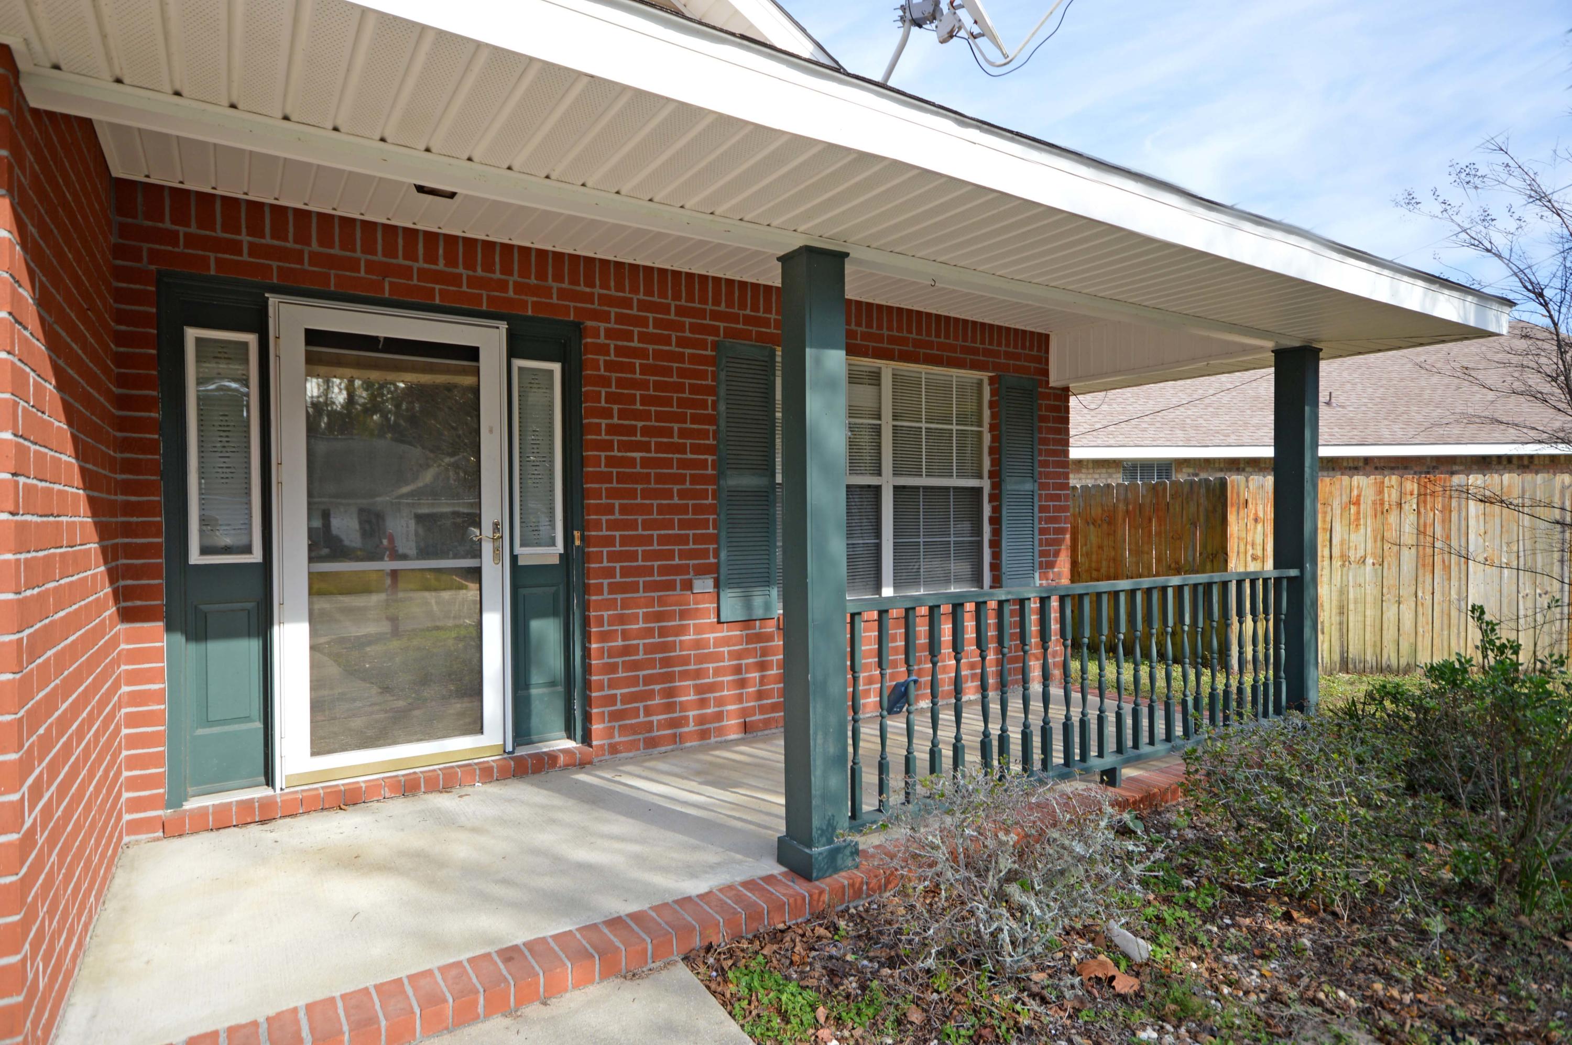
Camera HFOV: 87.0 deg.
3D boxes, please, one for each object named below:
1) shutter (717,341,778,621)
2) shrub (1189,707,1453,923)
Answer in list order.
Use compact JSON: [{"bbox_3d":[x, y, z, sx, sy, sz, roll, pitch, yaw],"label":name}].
[{"bbox_3d":[-0.219,-0.218,4.610,0.378,1.527,0.040,-1,1,-33],"label":"shutter"},{"bbox_3d":[1.919,0.995,3.092,0.860,0.570,0.800,-1,1,-33],"label":"shrub"}]

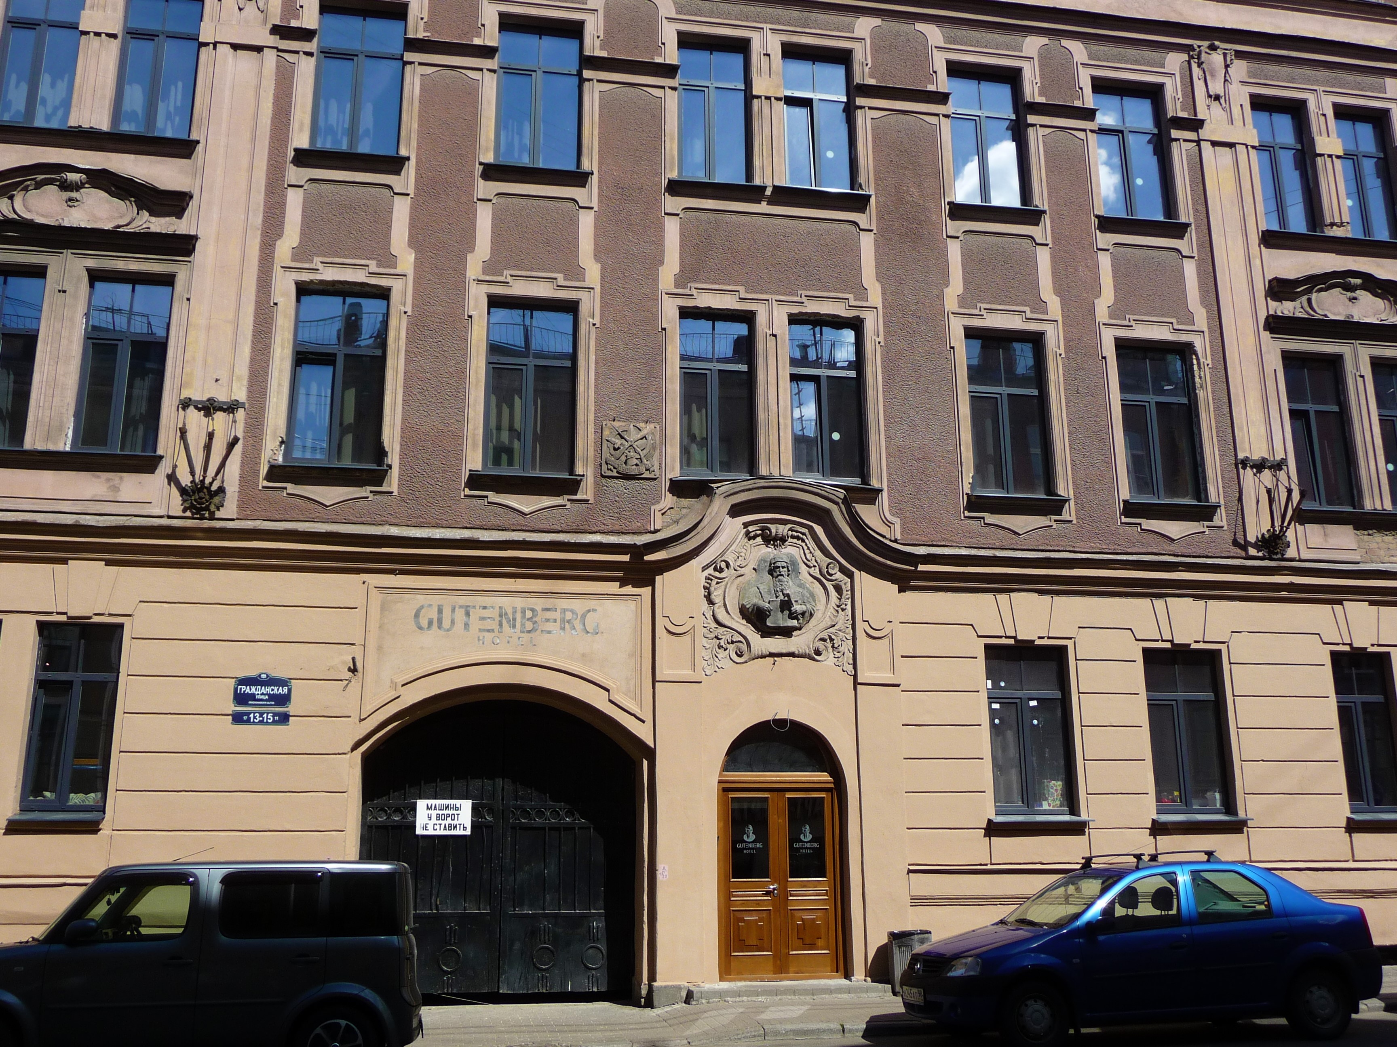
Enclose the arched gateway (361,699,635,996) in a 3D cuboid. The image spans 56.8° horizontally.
[{"bbox_3d":[-2.270,3.689,14.868,3.153,3.343,0.550,2,-15,-10],"label":"arched gateway"}]

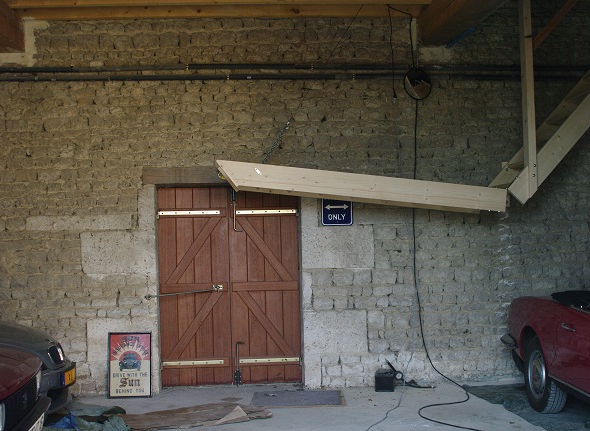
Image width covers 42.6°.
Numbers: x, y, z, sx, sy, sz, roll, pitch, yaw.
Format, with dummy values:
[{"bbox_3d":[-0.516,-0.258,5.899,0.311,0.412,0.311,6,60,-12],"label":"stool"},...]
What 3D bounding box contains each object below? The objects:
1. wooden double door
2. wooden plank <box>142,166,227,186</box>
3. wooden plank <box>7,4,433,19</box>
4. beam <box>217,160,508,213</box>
[{"bbox_3d":[-0.659,0.722,7.777,1.430,2.030,0.070,-1,-2,-5],"label":"wooden double door"},{"bbox_3d":[-0.638,-0.397,7.591,1.730,0.165,0.220,-1,-2,-5],"label":"wooden plank"},{"bbox_3d":[-0.675,-1.988,7.341,3.950,0.060,0.360,-1,-2,-5],"label":"wooden plank"},{"bbox_3d":[0.604,-0.251,6.748,2.620,0.214,0.055,5,-2,-5],"label":"beam"}]

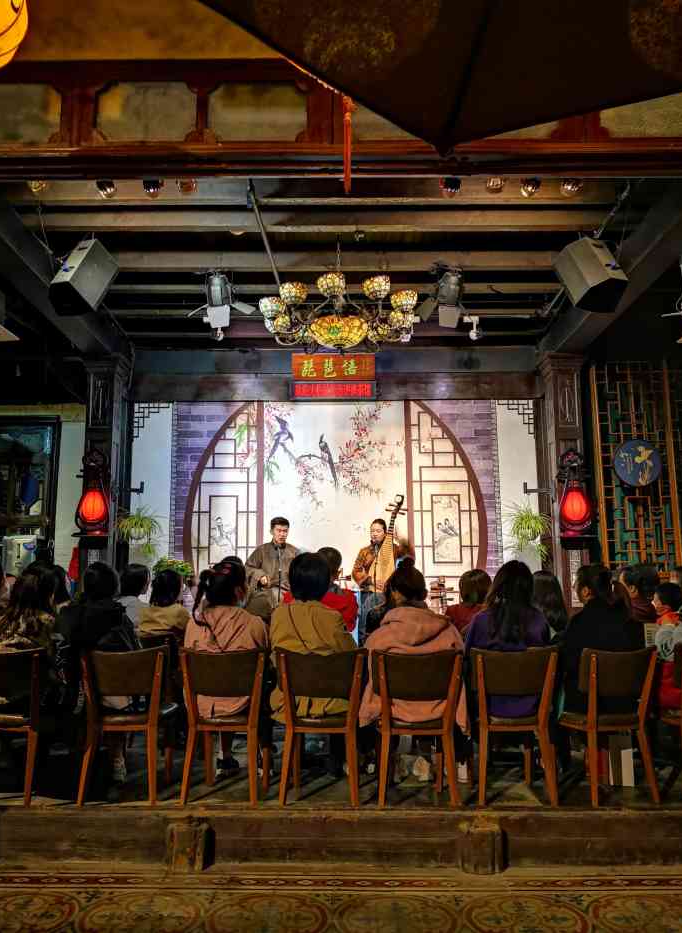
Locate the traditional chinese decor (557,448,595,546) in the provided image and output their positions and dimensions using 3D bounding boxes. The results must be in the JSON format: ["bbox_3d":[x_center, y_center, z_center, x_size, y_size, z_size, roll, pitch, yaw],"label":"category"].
[{"bbox_3d":[2.044,0.260,6.318,0.290,0.790,0.280,0,-10,-1],"label":"traditional chinese decor"}]

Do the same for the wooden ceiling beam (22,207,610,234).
[{"bbox_3d":[-0.135,-1.740,5.143,4.220,0.130,0.091,0,-9,0],"label":"wooden ceiling beam"}]

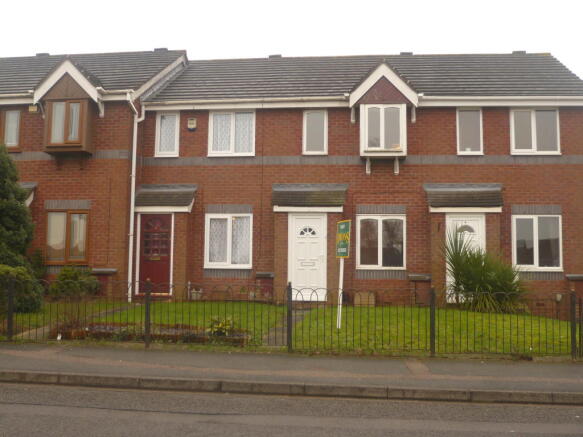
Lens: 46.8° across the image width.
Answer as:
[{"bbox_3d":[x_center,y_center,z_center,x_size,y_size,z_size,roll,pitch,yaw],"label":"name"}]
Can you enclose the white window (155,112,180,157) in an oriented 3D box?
[{"bbox_3d":[-3.120,-2.114,16.933,0.619,1.171,0.090,0,-5,4],"label":"white window"}]

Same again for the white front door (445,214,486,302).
[{"bbox_3d":[3.972,0.898,15.381,0.894,2.024,0.100,0,-5,6],"label":"white front door"}]

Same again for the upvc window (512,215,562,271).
[{"bbox_3d":[5.840,0.585,16.015,1.180,1.352,0.090,0,-5,4],"label":"upvc window"}]

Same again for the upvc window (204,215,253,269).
[{"bbox_3d":[-1.552,0.558,16.561,1.197,1.364,0.090,0,-5,4],"label":"upvc window"}]

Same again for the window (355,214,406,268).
[{"bbox_3d":[2.168,0.571,16.286,1.208,1.327,0.090,0,-5,4],"label":"window"}]

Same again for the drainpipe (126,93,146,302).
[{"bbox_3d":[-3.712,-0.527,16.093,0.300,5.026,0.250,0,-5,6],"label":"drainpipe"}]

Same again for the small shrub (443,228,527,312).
[{"bbox_3d":[4.146,1.108,14.414,1.662,1.793,1.500,0,-5,6],"label":"small shrub"}]

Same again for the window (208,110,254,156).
[{"bbox_3d":[-1.492,-2.113,16.916,1.194,1.146,0.100,0,-5,6],"label":"window"}]

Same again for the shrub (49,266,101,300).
[{"bbox_3d":[-4.950,1.486,15.400,1.030,0.760,0.850,0,-5,4],"label":"shrub"}]

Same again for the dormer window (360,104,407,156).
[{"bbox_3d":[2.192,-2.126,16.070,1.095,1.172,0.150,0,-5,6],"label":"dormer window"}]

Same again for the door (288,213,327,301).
[{"bbox_3d":[0.374,0.917,15.780,0.912,2.053,0.090,0,-5,4],"label":"door"}]

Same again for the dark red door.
[{"bbox_3d":[-3.241,0.846,16.126,0.870,1.932,0.100,0,-5,6],"label":"dark red door"}]

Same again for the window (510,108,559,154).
[{"bbox_3d":[5.834,-2.066,16.160,1.147,1.119,0.100,0,-5,6],"label":"window"}]

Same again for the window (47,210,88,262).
[{"bbox_3d":[-5.335,0.440,16.024,1.073,1.311,0.090,0,-5,4],"label":"window"}]

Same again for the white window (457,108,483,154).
[{"bbox_3d":[4.334,-2.107,16.384,0.639,1.158,0.090,0,-5,4],"label":"white window"}]

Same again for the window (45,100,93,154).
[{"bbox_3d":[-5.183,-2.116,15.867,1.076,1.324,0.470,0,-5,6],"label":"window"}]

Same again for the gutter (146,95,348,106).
[{"bbox_3d":[-1.142,-2.872,16.508,5.013,0.125,0.125,0,-5,4],"label":"gutter"}]

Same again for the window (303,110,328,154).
[{"bbox_3d":[0.592,-2.117,16.703,0.622,1.119,0.100,0,-5,6],"label":"window"}]

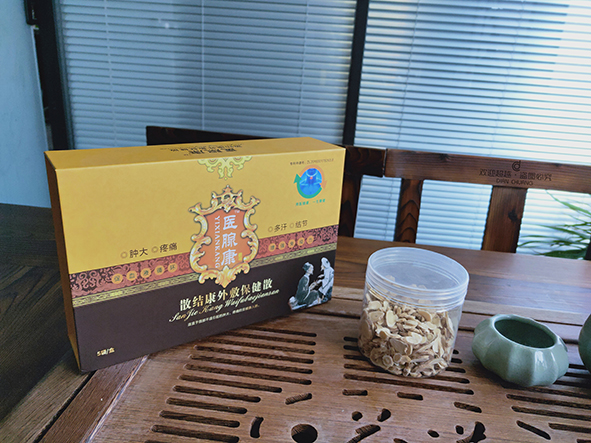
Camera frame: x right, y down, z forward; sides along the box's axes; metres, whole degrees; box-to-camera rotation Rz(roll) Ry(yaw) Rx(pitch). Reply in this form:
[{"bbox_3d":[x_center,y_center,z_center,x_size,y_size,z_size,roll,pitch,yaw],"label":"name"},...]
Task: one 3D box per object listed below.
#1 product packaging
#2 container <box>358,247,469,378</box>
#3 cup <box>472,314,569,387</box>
[{"bbox_3d":[-0.082,0.018,0.403,0.270,0.179,0.067,-10,23,-33],"label":"product packaging"},{"bbox_3d":[0.111,0.084,0.378,0.090,0.089,0.090,3,19,-1],"label":"container"},{"bbox_3d":[0.208,0.120,0.367,0.078,0.039,0.078,3,19,-1],"label":"cup"}]

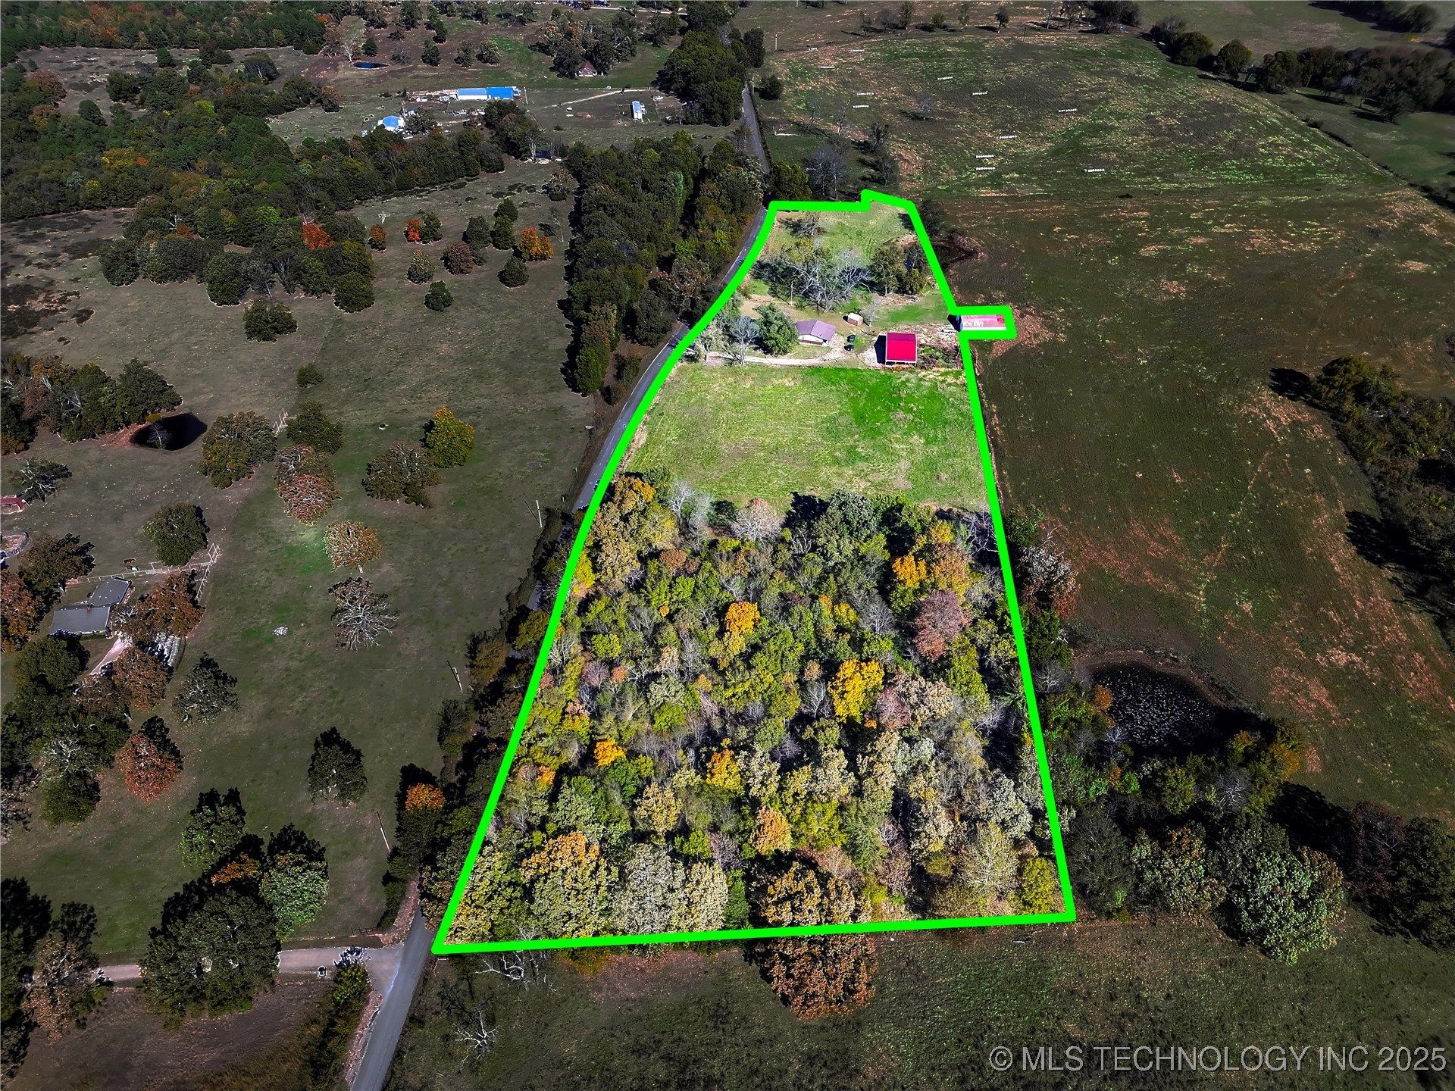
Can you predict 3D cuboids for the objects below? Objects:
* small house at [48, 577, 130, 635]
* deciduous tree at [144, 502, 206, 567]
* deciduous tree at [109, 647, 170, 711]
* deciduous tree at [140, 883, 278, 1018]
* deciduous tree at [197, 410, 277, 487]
[{"bbox_3d":[-139.767,14.002,221.910,11.700,4.800,15.900,-4,41,-4],"label":"small house"},{"bbox_3d":[-127.200,-1.556,232.741,13.100,14.200,13.400,0,41,0],"label":"deciduous tree"},{"bbox_3d":[-115.500,27.573,199.760,10.700,13.200,10.900,0,41,0],"label":"deciduous tree"},{"bbox_3d":[-80.000,64.058,156.879,19.600,14.000,19.000,0,41,0],"label":"deciduous tree"},{"bbox_3d":[-124.000,-23.077,256.832,17.800,15.300,18.600,0,41,0],"label":"deciduous tree"}]

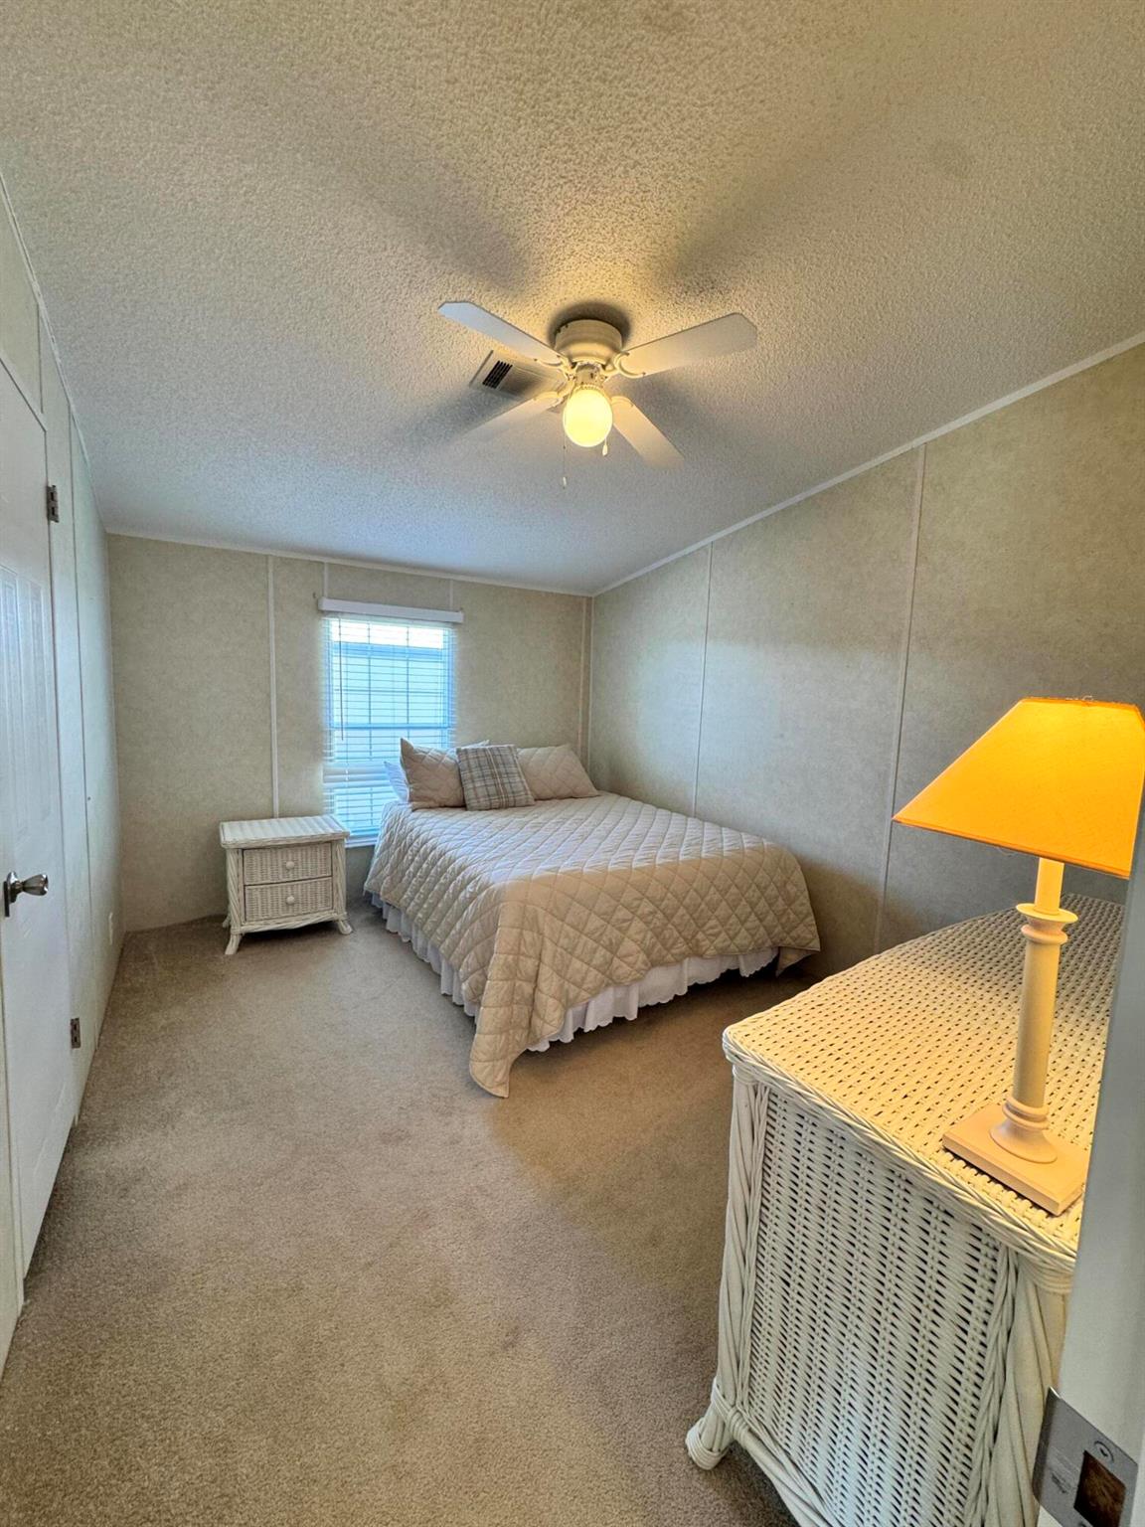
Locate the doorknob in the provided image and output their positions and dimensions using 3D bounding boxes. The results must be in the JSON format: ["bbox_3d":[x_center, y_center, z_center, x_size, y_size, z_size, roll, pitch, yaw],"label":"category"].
[{"bbox_3d":[-1.202,0.279,1.363,0.060,0.068,0.065,-1,7,-30],"label":"doorknob"}]

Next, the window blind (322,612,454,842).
[{"bbox_3d":[-1.150,-0.216,3.949,0.818,1.422,0.060,-1,7,-30],"label":"window blind"}]

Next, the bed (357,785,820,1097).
[{"bbox_3d":[-0.068,0.640,3.373,1.702,0.665,2.136,-1,7,-30],"label":"bed"}]

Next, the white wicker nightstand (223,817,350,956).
[{"bbox_3d":[-1.597,0.648,3.447,0.615,0.570,0.470,-2,7,-34],"label":"white wicker nightstand"}]

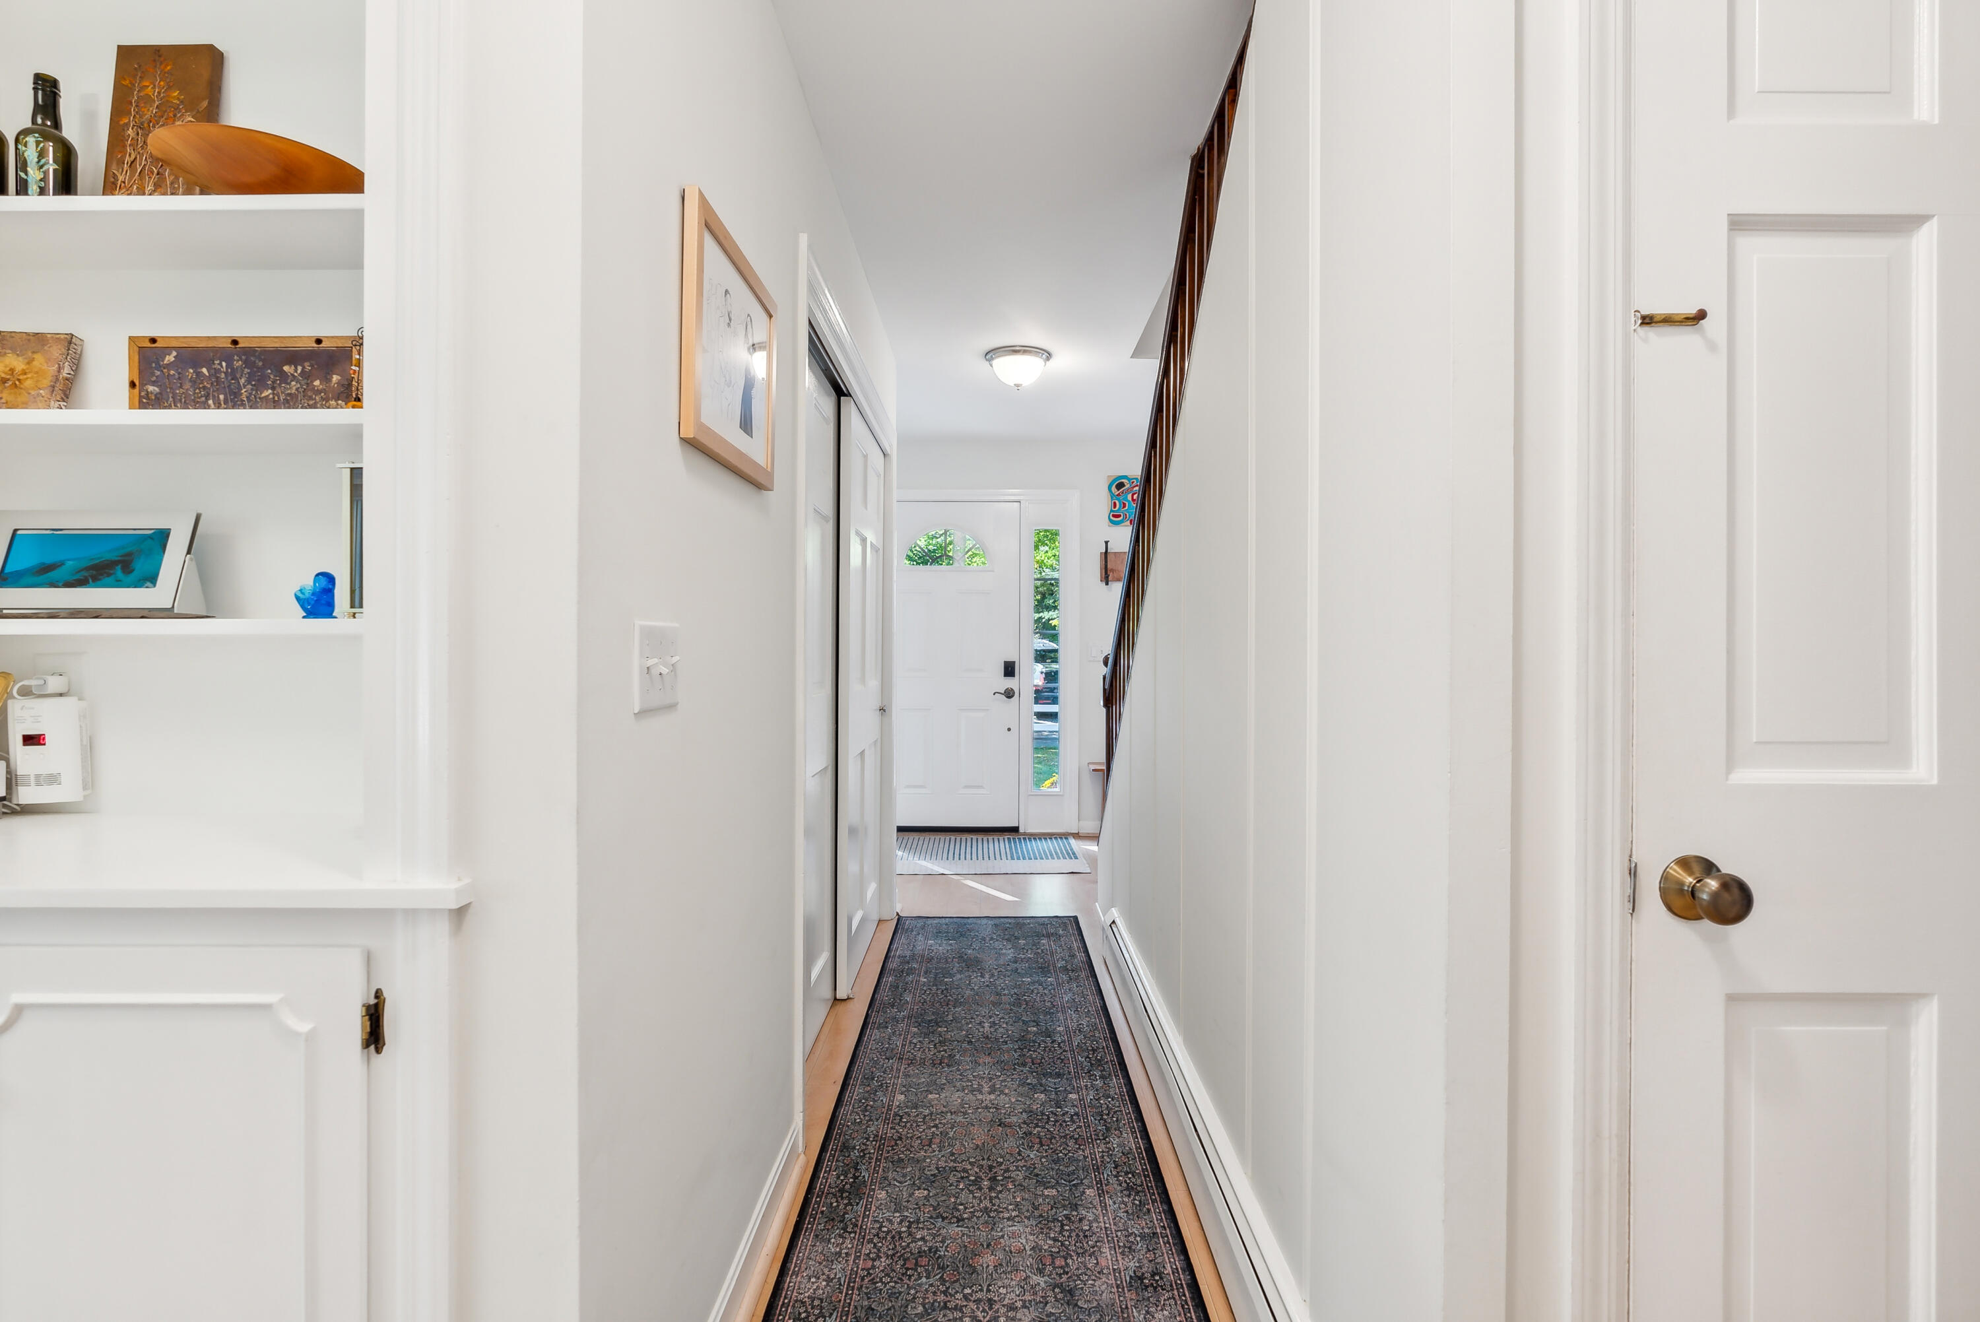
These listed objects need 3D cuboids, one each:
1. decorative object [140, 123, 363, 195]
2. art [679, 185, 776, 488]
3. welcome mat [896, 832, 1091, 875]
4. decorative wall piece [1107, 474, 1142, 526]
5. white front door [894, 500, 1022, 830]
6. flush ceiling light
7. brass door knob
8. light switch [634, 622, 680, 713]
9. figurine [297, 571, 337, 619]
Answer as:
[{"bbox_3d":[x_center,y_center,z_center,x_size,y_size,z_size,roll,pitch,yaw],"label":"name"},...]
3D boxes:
[{"bbox_3d":[-0.970,-0.645,1.275,0.310,0.105,0.160,0,1,-12],"label":"decorative object"},{"bbox_3d":[-0.424,-0.501,1.565,0.025,0.360,0.490,0,1,0],"label":"art"},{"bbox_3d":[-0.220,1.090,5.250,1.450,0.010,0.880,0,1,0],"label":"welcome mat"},{"bbox_3d":[0.855,-0.983,5.770,0.250,0.315,0.020,0,1,0],"label":"decorative wall piece"},{"bbox_3d":[-0.258,0.027,5.800,0.914,2.030,0.045,0,1,0],"label":"white front door"},{"bbox_3d":[0.128,-1.280,4.170,0.300,0.155,0.300,0,1,0],"label":"flush ceiling light"},{"bbox_3d":[0.720,0.233,0.930,0.067,0.067,0.068,0,1,0],"label":"brass door knob"},{"bbox_3d":[-0.428,0.007,1.232,0.017,0.114,0.160,0,1,0],"label":"light switch"},{"bbox_3d":[-0.906,-0.087,1.260,0.054,0.063,0.045,0,1,14],"label":"figurine"}]

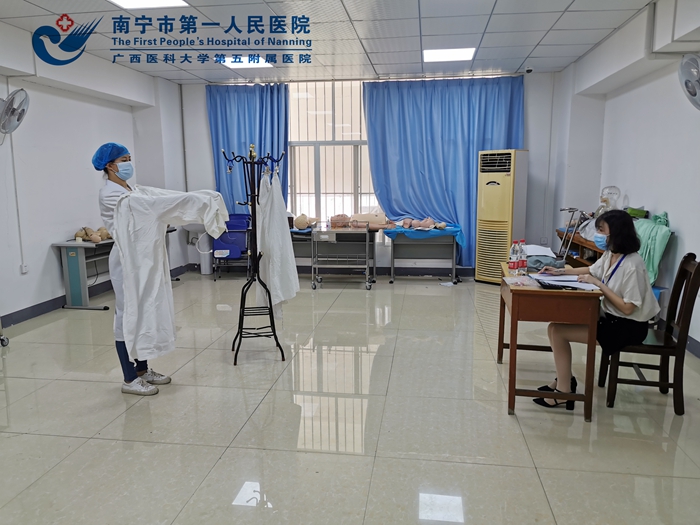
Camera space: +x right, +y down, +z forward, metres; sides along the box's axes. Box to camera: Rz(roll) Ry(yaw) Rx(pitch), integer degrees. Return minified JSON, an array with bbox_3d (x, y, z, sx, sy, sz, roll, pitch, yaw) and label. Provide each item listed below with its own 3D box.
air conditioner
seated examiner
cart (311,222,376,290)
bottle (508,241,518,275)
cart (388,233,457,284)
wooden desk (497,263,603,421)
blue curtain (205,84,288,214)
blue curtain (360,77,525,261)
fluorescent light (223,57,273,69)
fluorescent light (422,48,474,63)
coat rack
[{"bbox_3d":[2.030,-0.593,7.299,0.528,1.754,0.336,8,12,44],"label":"air conditioner"},{"bbox_3d":[1.561,0.280,3.469,0.770,1.210,0.500,2,9,18],"label":"seated examiner"},{"bbox_3d":[-0.082,-0.106,7.212,0.740,0.850,0.510,0,9,5],"label":"cart"},{"bbox_3d":[1.115,-0.037,3.709,0.066,0.230,0.066,1,9,8],"label":"bottle"},{"bbox_3d":[1.003,-0.107,7.527,0.970,0.740,0.500,1,9,8],"label":"cart"},{"bbox_3d":[1.289,0.475,3.666,0.485,0.770,1.030,2,9,13],"label":"wooden desk"},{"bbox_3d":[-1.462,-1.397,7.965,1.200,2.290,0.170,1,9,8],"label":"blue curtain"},{"bbox_3d":[1.272,-1.219,7.601,2.170,2.570,0.180,1,9,8],"label":"blue curtain"},{"bbox_3d":[-1.246,-2.394,6.531,0.600,0.060,0.600,1,9,8],"label":"fluorescent light"},{"bbox_3d":[1.126,-2.363,6.216,0.600,0.060,0.600,1,9,8],"label":"fluorescent light"},{"bbox_3d":[-0.762,-0.079,4.329,0.460,1.690,0.460,-2,9,-11],"label":"coat rack"}]

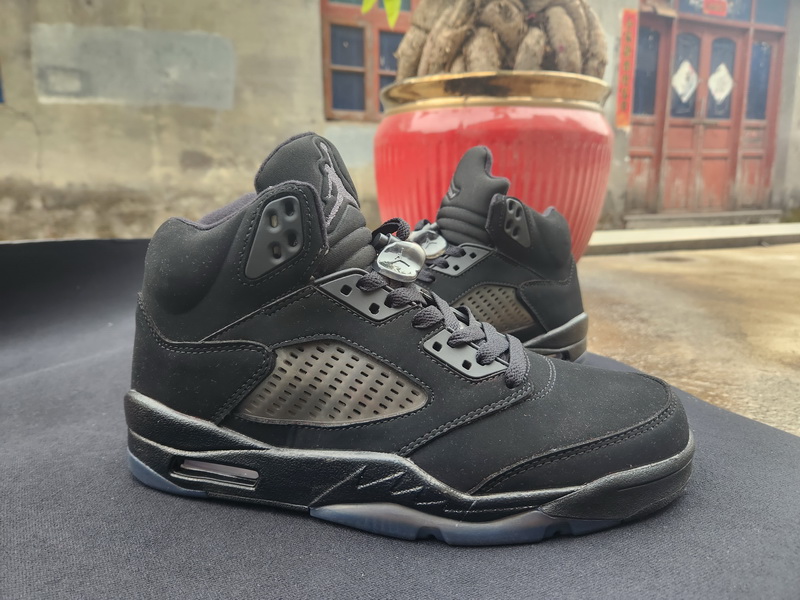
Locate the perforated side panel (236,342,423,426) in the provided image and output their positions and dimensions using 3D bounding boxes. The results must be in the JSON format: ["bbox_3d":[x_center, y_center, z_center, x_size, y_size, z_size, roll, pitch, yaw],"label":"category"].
[{"bbox_3d":[-0.030,0.037,0.240,0.086,0.037,0.012,2,-1,11],"label":"perforated side panel"}]

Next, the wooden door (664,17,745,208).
[{"bbox_3d":[3.436,-2.014,5.946,1.149,1.986,0.060,-5,11,-23],"label":"wooden door"}]

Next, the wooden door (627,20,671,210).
[{"bbox_3d":[2.643,-1.927,5.618,0.457,1.999,0.060,-5,11,-23],"label":"wooden door"}]

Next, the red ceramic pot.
[{"bbox_3d":[0.164,-0.203,1.020,0.437,0.359,0.437,-1,10,0],"label":"red ceramic pot"}]

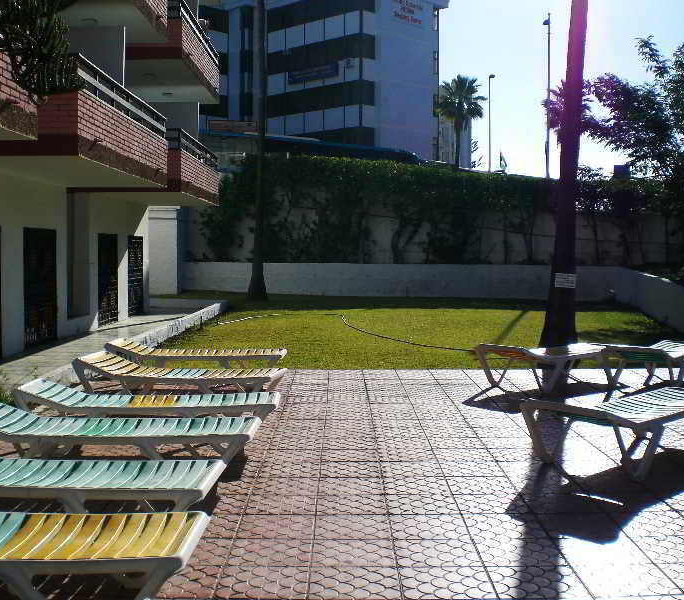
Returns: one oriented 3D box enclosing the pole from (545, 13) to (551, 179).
[{"bbox_3d":[10.077,-9.621,43.000,0.400,8.900,0.300,0,3,0],"label":"pole"}]

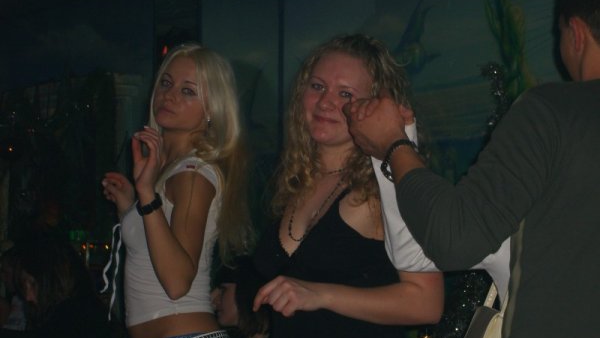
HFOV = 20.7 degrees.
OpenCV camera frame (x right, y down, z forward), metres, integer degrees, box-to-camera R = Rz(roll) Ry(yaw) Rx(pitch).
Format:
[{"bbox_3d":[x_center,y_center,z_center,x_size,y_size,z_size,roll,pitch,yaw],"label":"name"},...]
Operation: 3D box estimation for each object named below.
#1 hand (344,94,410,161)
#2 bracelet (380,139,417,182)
[{"bbox_3d":[0.135,-0.073,2.900,0.095,0.115,0.090,-12,-28,-30],"label":"hand"},{"bbox_3d":[0.175,-0.014,2.860,0.070,0.077,0.018,37,0,-45],"label":"bracelet"}]

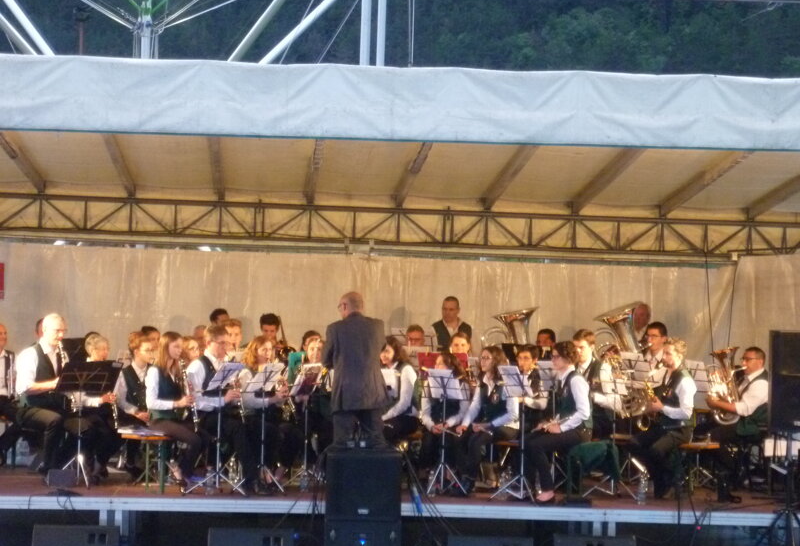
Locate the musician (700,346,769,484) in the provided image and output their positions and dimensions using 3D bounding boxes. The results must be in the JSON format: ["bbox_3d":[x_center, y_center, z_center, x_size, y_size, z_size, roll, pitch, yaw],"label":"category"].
[{"bbox_3d":[3.031,1.294,23.800,0.740,1.270,0.530,1,0,-21],"label":"musician"}]

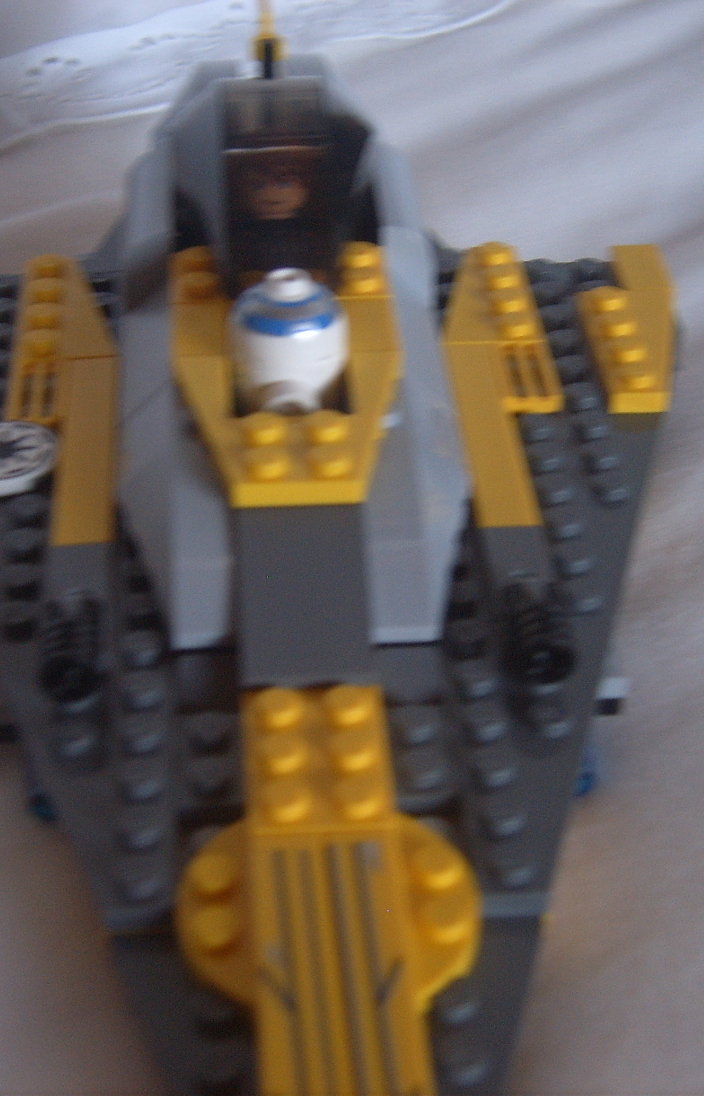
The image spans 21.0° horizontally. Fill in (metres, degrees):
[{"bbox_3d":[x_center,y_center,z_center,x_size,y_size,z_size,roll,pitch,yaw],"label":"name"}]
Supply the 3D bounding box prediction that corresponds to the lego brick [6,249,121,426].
[{"bbox_3d":[-0.043,-0.033,0.294,0.016,0.005,0.048,-2,36,-3],"label":"lego brick"}]

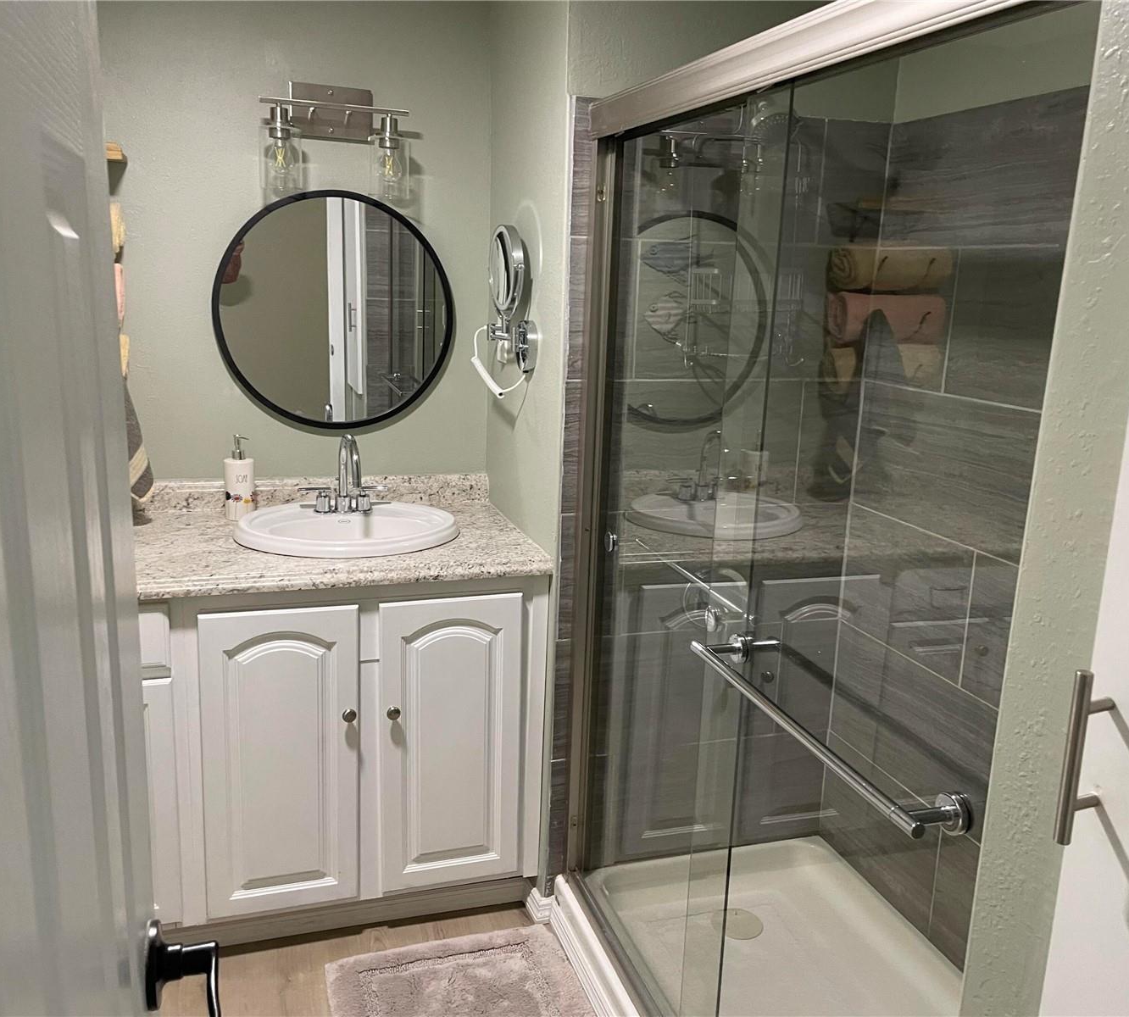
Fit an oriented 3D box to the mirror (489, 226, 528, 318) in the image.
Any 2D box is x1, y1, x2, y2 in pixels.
[{"bbox_3d":[-0.135,-0.559,2.417,0.040,0.222,0.210,-3,14,-22],"label":"mirror"}]

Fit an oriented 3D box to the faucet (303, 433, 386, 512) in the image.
[{"bbox_3d":[-0.547,-0.084,2.551,0.215,0.207,0.155,-2,14,-18],"label":"faucet"}]

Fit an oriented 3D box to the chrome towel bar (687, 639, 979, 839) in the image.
[{"bbox_3d":[0.316,0.273,1.337,0.083,0.045,0.558,-2,14,-18],"label":"chrome towel bar"}]

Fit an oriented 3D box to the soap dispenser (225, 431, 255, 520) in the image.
[{"bbox_3d":[-0.824,-0.080,2.591,0.078,0.213,0.076,8,15,26],"label":"soap dispenser"}]

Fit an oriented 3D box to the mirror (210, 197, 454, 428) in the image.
[{"bbox_3d":[-0.590,-0.508,2.645,0.610,0.610,0.030,-2,14,-18],"label":"mirror"}]

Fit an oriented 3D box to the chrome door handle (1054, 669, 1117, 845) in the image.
[{"bbox_3d":[0.391,0.184,0.753,0.038,0.137,0.013,-2,14,-18],"label":"chrome door handle"}]

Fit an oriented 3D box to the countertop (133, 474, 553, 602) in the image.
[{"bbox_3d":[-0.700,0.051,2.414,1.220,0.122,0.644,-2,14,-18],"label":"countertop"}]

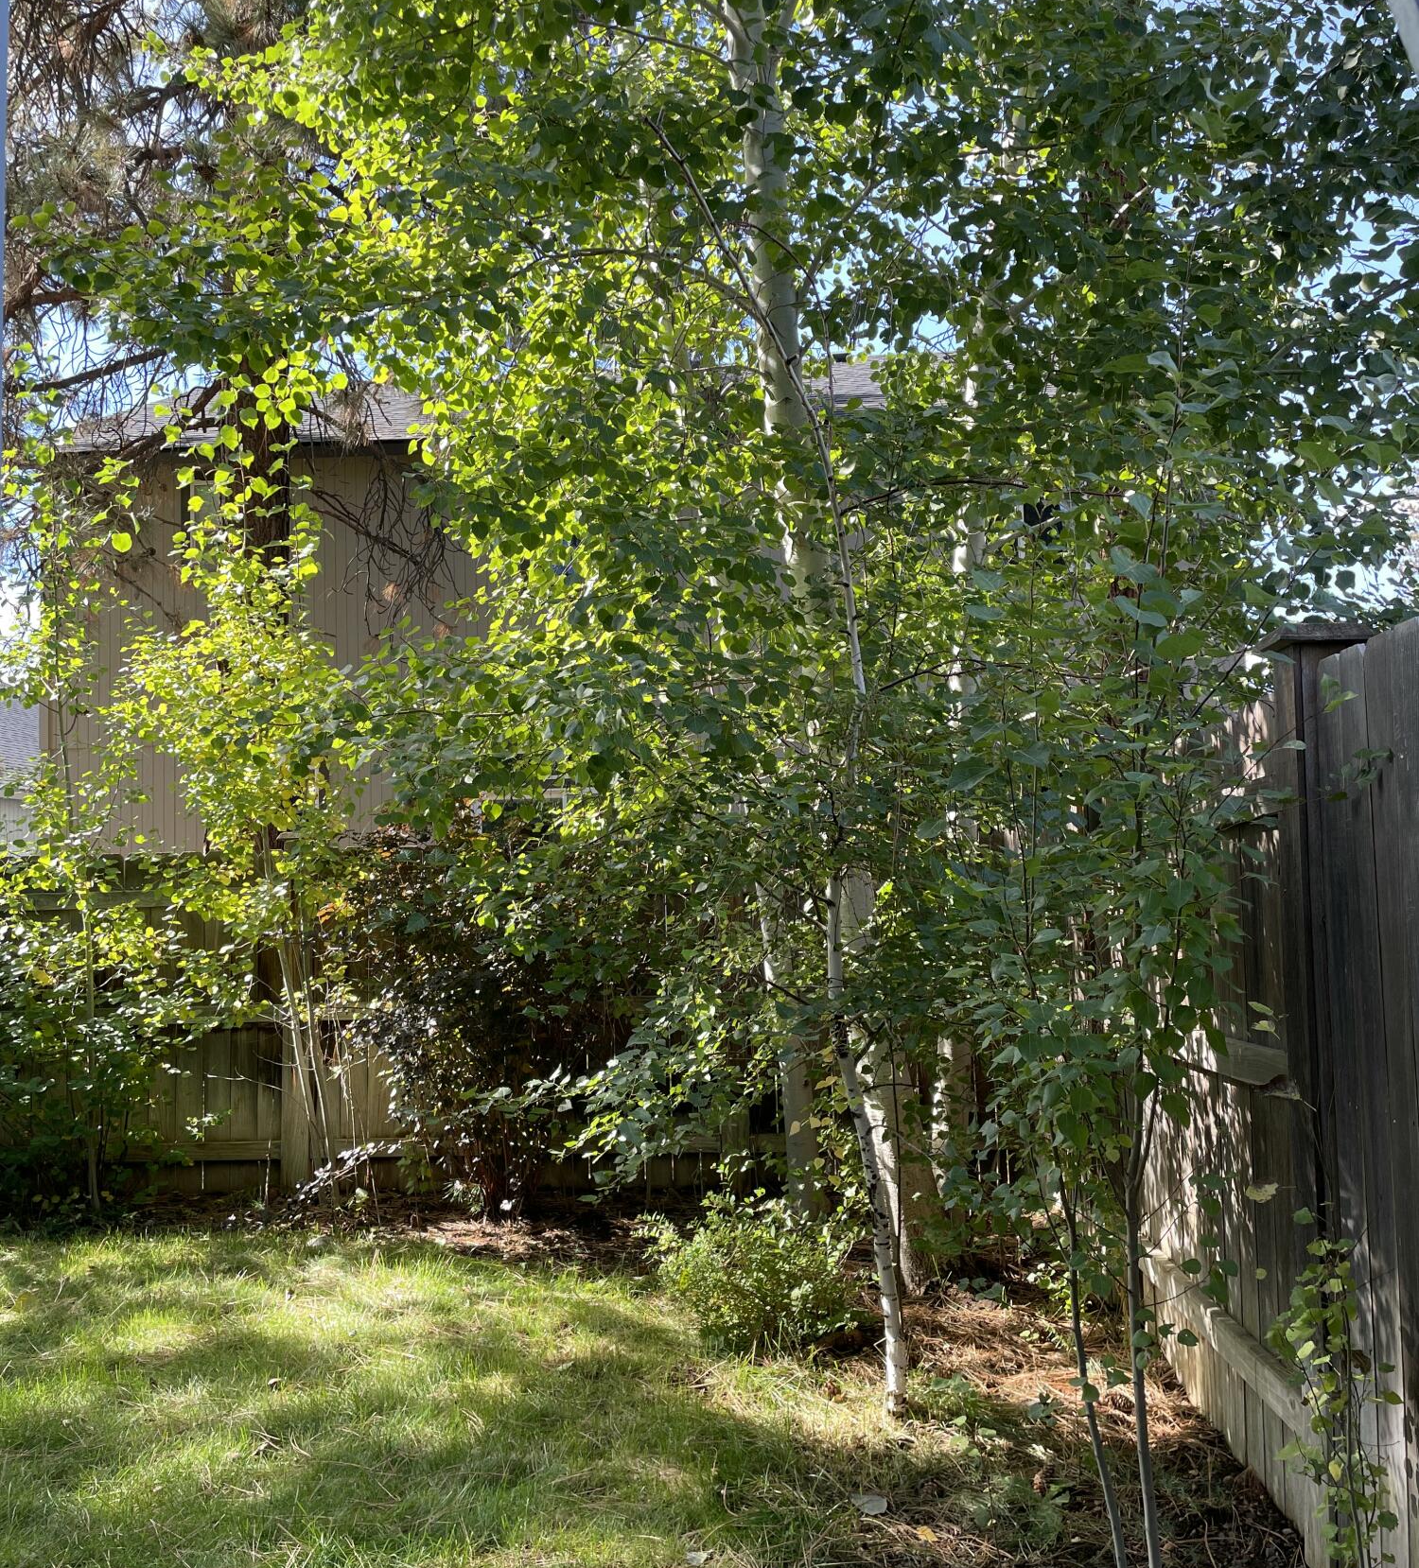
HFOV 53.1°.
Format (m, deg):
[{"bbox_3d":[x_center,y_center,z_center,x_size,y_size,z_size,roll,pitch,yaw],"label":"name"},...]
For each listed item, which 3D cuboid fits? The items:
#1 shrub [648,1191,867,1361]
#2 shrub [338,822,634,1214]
[{"bbox_3d":[0.150,1.620,4.860,0.740,0.470,0.680,-1,-5,2],"label":"shrub"},{"bbox_3d":[-1.090,1.145,6.950,1.380,1.880,1.200,-1,-5,2],"label":"shrub"}]

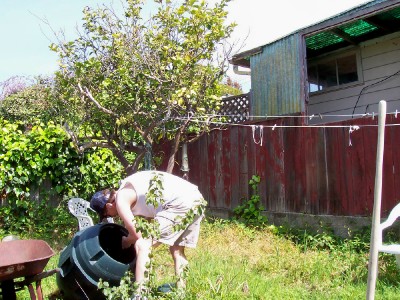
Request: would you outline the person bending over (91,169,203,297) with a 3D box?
[{"bbox_3d":[-0.440,0.700,3.700,0.930,1.000,0.520,-2,-5,9],"label":"person bending over"}]

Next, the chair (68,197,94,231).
[{"bbox_3d":[-1.510,1.070,5.700,0.560,0.840,0.570,3,-7,-37],"label":"chair"}]

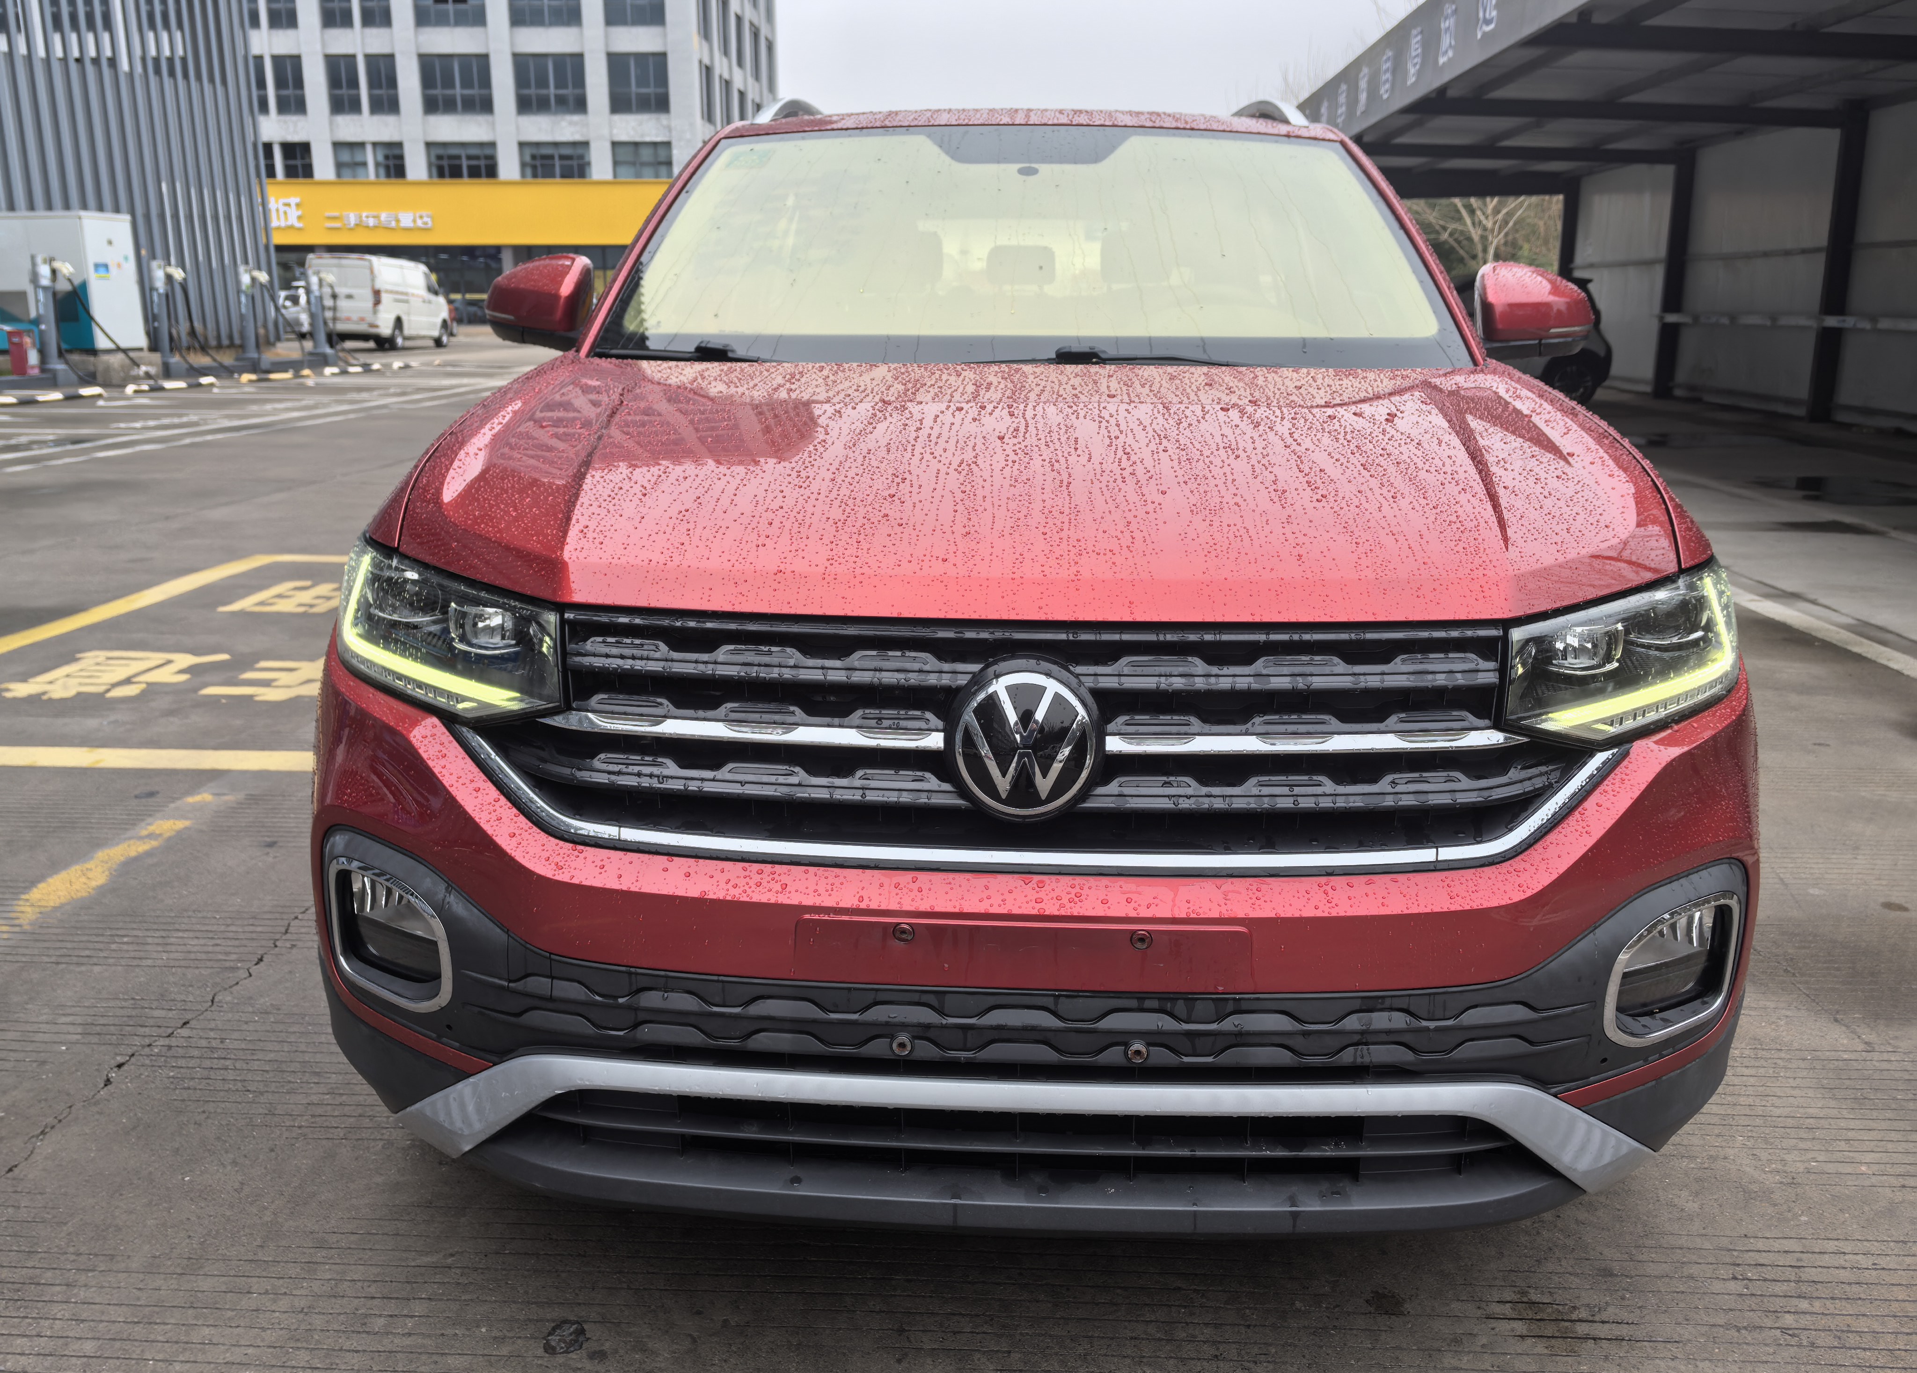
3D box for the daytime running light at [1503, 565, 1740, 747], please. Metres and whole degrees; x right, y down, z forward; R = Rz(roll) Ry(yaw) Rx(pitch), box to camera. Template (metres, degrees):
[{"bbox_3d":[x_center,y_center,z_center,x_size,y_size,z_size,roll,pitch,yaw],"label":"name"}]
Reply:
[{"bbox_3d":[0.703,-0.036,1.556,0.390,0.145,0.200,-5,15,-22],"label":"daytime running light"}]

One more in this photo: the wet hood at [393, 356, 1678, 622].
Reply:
[{"bbox_3d":[0.089,-0.286,1.856,1.500,0.230,1.080,1,14,2],"label":"wet hood"}]

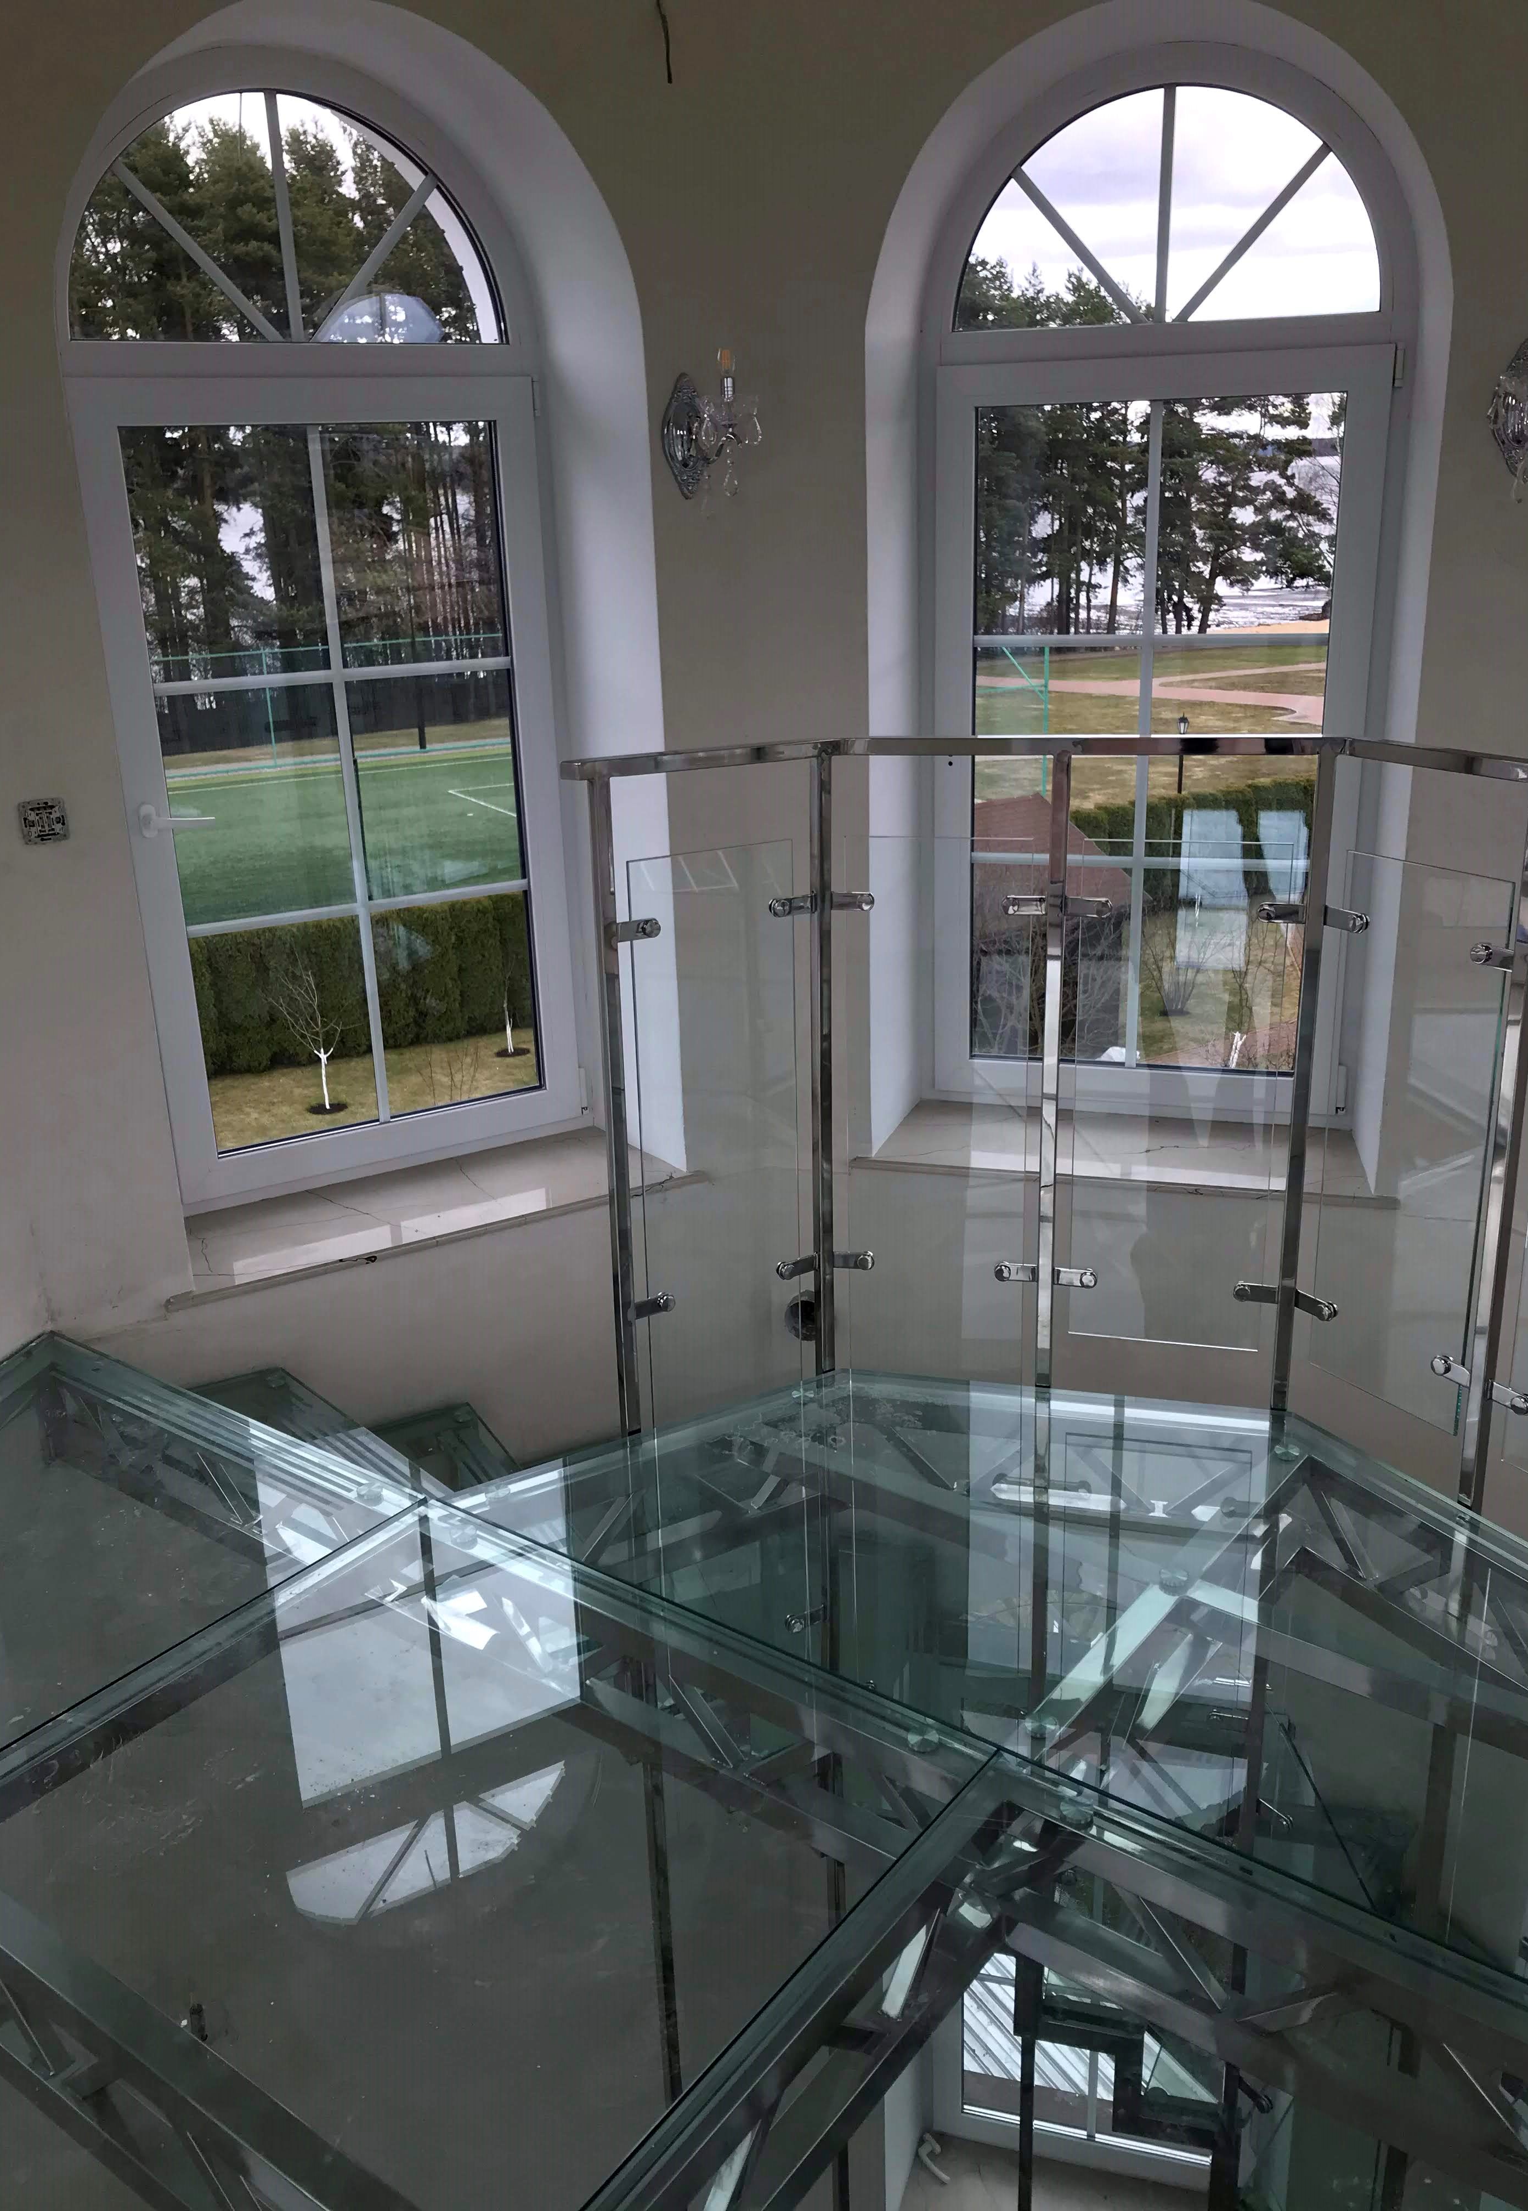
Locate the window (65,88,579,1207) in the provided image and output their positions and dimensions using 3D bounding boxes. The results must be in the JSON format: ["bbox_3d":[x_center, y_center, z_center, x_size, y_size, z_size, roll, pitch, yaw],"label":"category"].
[{"bbox_3d":[-0.833,-0.861,3.548,0.924,2.111,0.090,-12,22,-28],"label":"window"}]

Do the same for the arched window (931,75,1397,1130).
[{"bbox_3d":[0.803,-0.980,3.747,0.924,2.111,0.090,4,20,17],"label":"arched window"}]

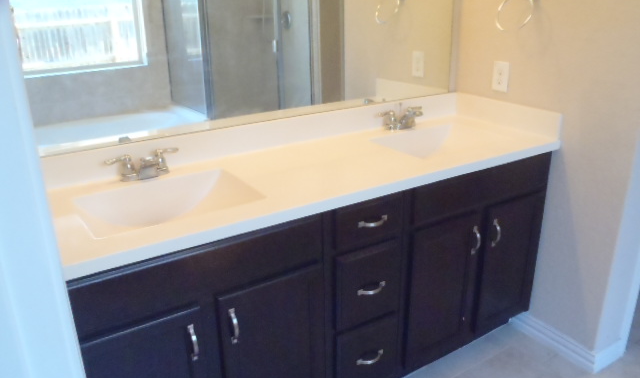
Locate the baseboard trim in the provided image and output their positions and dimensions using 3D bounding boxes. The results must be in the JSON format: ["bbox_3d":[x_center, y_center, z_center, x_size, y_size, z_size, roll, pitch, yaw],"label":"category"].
[{"bbox_3d":[1.083,0.630,2.295,0.185,0.096,0.410,-14,24,-30],"label":"baseboard trim"}]

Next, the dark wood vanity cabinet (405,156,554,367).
[{"bbox_3d":[0.483,0.205,2.233,0.745,0.792,0.535,-14,24,-30],"label":"dark wood vanity cabinet"}]

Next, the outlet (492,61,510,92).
[{"bbox_3d":[0.770,-0.478,2.210,0.008,0.118,0.076,-14,24,-30],"label":"outlet"}]

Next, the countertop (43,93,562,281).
[{"bbox_3d":[0.024,-0.121,1.789,1.830,0.145,0.562,-14,24,-30],"label":"countertop"}]

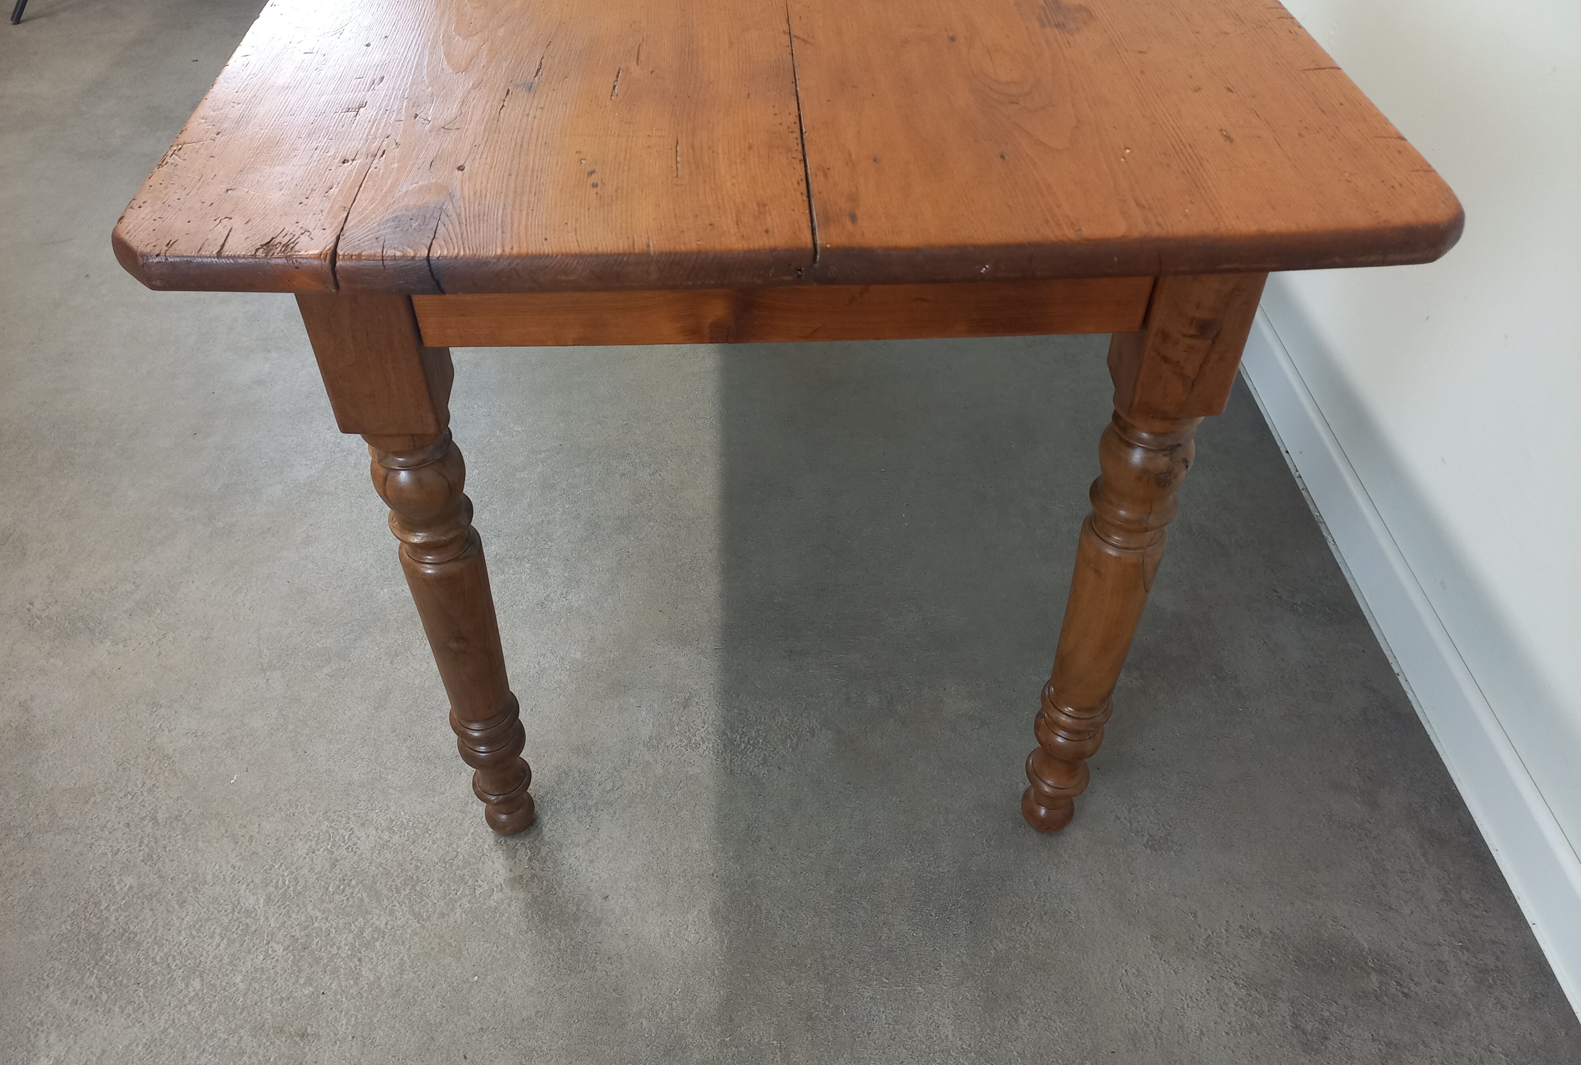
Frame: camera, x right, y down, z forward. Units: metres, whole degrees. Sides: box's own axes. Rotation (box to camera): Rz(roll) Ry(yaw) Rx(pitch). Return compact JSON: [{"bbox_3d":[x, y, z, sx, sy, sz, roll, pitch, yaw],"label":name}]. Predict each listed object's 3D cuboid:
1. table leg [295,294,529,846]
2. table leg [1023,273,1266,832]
[{"bbox_3d":[-0.293,0.048,0.990,0.071,0.735,0.071,-1,43,-1],"label":"table leg"},{"bbox_3d":[0.280,0.040,1.003,0.071,0.735,0.071,-1,43,-1],"label":"table leg"}]

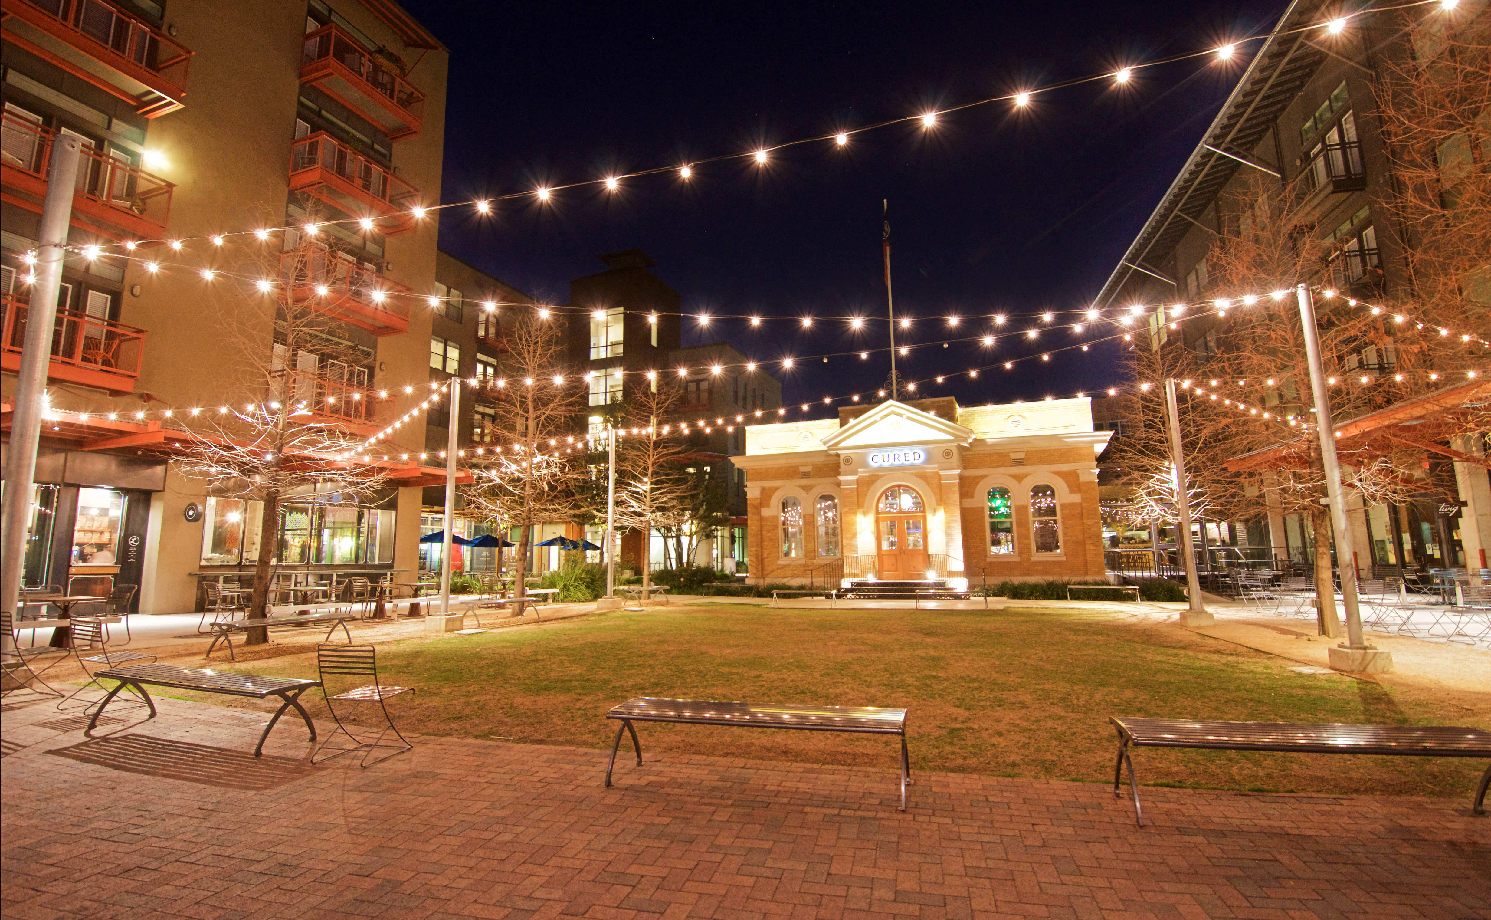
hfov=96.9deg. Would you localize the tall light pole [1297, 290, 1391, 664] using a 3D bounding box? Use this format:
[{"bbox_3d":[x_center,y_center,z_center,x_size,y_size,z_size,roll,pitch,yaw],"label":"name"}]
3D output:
[{"bbox_3d":[7.517,0.091,8.511,0.550,4.960,0.550,-1,-8,0],"label":"tall light pole"}]

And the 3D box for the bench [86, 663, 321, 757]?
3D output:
[{"bbox_3d":[-4.445,2.018,5.430,1.850,0.440,0.490,-3,-8,16],"label":"bench"}]

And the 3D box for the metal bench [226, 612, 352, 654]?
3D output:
[{"bbox_3d":[-6.764,2.583,9.759,0.490,0.440,1.850,-3,-8,16],"label":"metal bench"}]

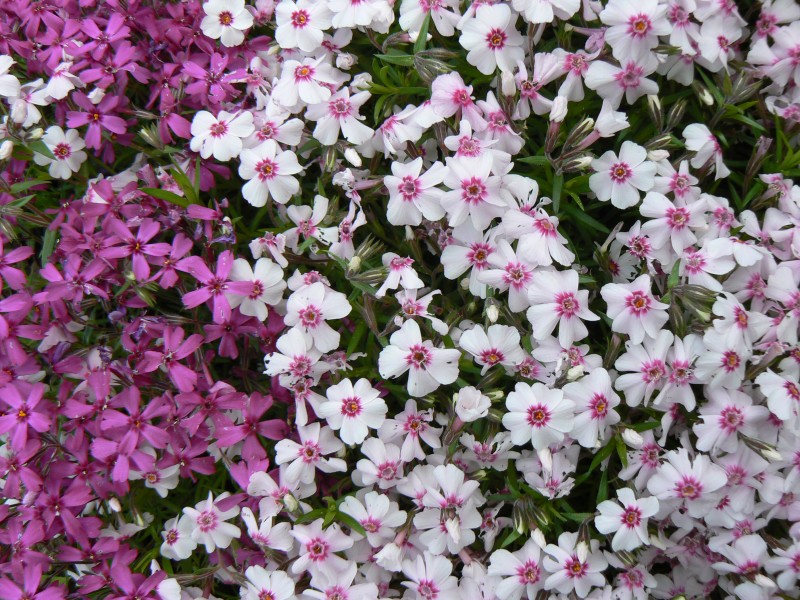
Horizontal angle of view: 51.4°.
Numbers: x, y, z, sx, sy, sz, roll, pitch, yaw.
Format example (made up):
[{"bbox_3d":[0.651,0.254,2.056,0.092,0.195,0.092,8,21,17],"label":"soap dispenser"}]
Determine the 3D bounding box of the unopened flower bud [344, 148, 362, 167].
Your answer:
[{"bbox_3d":[-0.016,-0.049,0.283,0.004,0.004,0.007,-36,80,3],"label":"unopened flower bud"}]

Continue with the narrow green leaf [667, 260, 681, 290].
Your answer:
[{"bbox_3d":[0.086,-0.008,0.260,0.004,0.010,0.002,18,18,0],"label":"narrow green leaf"}]

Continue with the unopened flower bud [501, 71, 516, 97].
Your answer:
[{"bbox_3d":[0.036,-0.072,0.278,0.005,0.009,0.005,2,28,-1],"label":"unopened flower bud"}]

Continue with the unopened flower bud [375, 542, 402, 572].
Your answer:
[{"bbox_3d":[-0.004,0.077,0.250,0.007,0.007,0.009,24,62,13],"label":"unopened flower bud"}]

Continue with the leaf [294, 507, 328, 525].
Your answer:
[{"bbox_3d":[-0.029,0.069,0.266,0.011,0.002,0.004,-24,57,-11],"label":"leaf"}]

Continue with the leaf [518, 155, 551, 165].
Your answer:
[{"bbox_3d":[0.046,-0.049,0.288,0.012,0.003,0.002,-3,9,-6],"label":"leaf"}]

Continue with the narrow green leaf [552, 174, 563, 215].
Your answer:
[{"bbox_3d":[0.054,-0.036,0.286,0.003,0.002,0.014,1,87,11],"label":"narrow green leaf"}]

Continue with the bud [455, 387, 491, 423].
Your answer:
[{"bbox_3d":[0.023,0.033,0.260,0.011,0.011,0.011,15,54,-19],"label":"bud"}]

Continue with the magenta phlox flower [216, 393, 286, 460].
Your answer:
[{"bbox_3d":[-0.046,0.039,0.260,0.023,0.007,0.021,0,76,0],"label":"magenta phlox flower"}]

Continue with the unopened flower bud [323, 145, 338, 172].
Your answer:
[{"bbox_3d":[-0.023,-0.047,0.275,0.004,0.004,0.009,-3,72,-1],"label":"unopened flower bud"}]

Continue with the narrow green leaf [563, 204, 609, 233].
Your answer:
[{"bbox_3d":[0.064,-0.028,0.285,0.018,0.002,0.004,31,56,12],"label":"narrow green leaf"}]

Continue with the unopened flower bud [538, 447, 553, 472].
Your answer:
[{"bbox_3d":[0.048,0.053,0.275,0.003,0.003,0.008,-14,52,7],"label":"unopened flower bud"}]

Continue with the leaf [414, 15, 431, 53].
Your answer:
[{"bbox_3d":[0.007,-0.085,0.266,0.004,0.014,0.002,14,19,-1],"label":"leaf"}]

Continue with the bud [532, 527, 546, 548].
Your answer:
[{"bbox_3d":[0.044,0.075,0.262,0.004,0.004,0.008,-26,72,0],"label":"bud"}]

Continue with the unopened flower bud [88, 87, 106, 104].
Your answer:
[{"bbox_3d":[-0.100,-0.068,0.275,0.005,0.007,0.005,25,34,0],"label":"unopened flower bud"}]

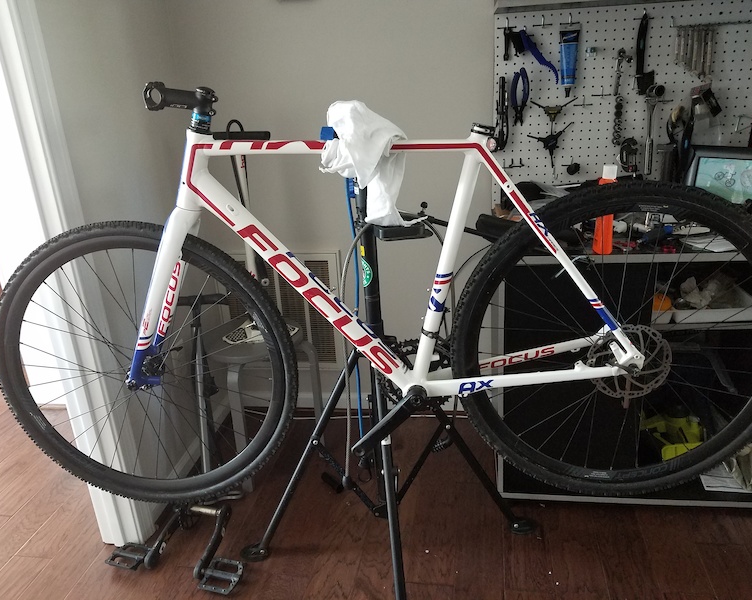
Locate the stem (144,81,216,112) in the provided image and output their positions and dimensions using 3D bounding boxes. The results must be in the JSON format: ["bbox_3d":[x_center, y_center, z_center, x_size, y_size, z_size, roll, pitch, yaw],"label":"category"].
[{"bbox_3d":[-0.372,-0.387,1.151,0.135,0.052,0.046,4,18,0],"label":"stem"}]

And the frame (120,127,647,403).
[{"bbox_3d":[-0.021,-0.078,1.218,1.060,0.585,0.150,-3,18,7],"label":"frame"}]

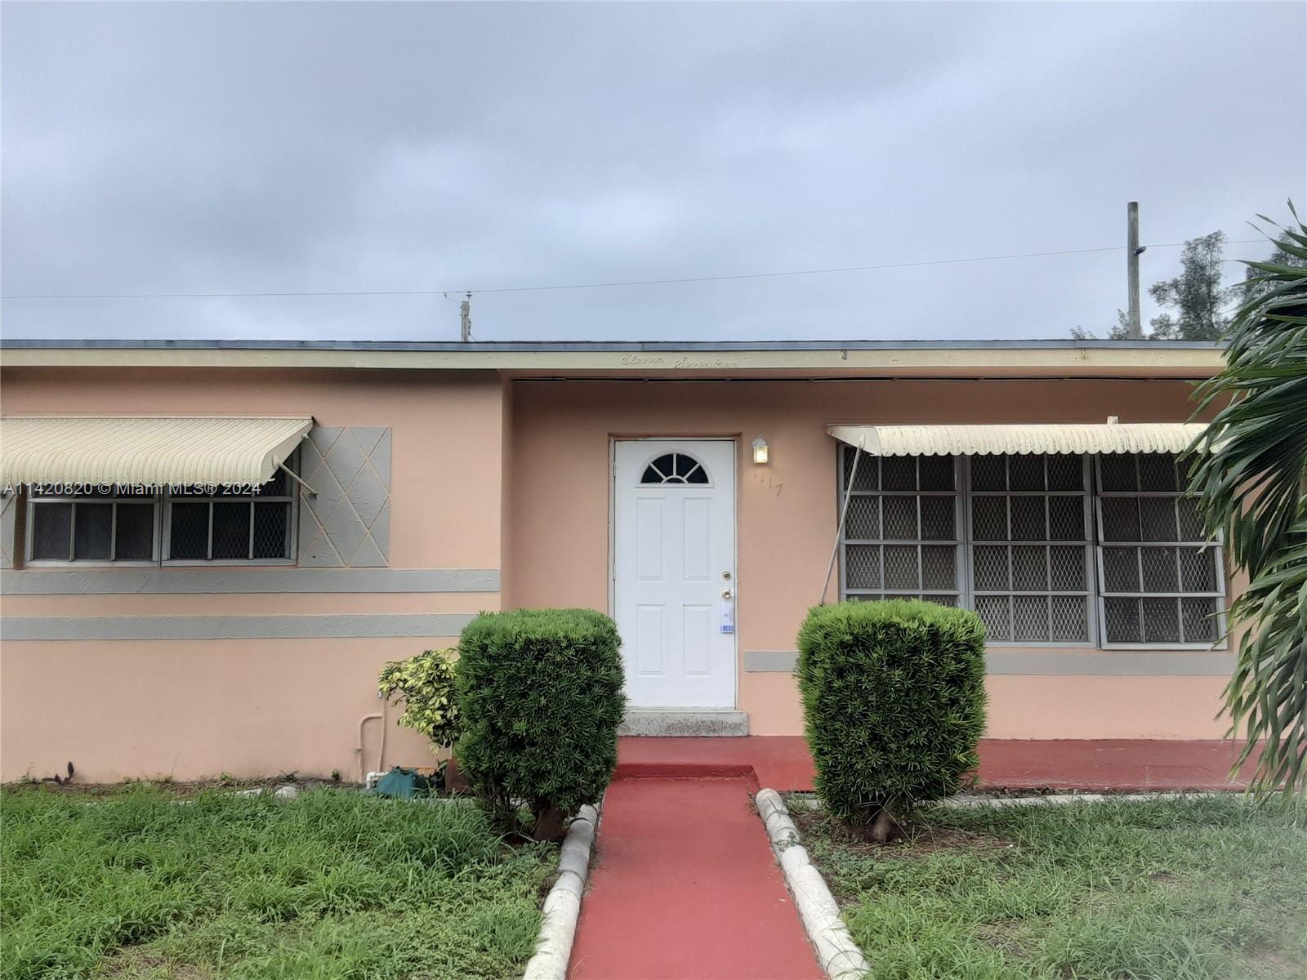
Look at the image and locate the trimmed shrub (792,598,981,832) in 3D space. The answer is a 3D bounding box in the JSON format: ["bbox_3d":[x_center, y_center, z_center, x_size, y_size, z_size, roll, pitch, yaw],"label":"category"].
[{"bbox_3d":[1.220,1.192,5.219,0.910,1.230,0.880,0,-3,0],"label":"trimmed shrub"}]

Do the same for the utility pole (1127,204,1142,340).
[{"bbox_3d":[11.627,-1.808,24.270,0.310,10.390,0.310,0,-5,0],"label":"utility pole"}]

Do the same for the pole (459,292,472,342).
[{"bbox_3d":[-6.162,-1.518,33.146,0.360,10.009,0.330,0,-3,0],"label":"pole"}]

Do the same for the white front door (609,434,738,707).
[{"bbox_3d":[0.165,0.628,7.725,0.920,2.028,0.060,0,-5,0],"label":"white front door"}]

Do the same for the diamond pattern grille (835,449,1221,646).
[{"bbox_3d":[2.797,0.404,7.619,2.881,1.503,0.060,0,-3,0],"label":"diamond pattern grille"}]

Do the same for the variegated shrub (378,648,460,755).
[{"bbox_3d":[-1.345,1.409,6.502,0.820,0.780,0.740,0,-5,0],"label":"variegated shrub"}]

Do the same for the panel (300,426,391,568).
[{"bbox_3d":[-2.108,0.048,6.999,0.629,0.973,0.040,0,-3,0],"label":"panel"}]

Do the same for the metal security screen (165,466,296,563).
[{"bbox_3d":[-2.969,0.059,7.187,0.930,0.924,0.050,0,-5,0],"label":"metal security screen"}]

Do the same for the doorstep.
[{"bbox_3d":[0.161,1.710,7.508,1.055,0.176,0.230,0,-3,0],"label":"doorstep"}]

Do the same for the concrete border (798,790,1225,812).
[{"bbox_3d":[2.070,1.783,5.871,2.634,0.097,0.130,0,-3,0],"label":"concrete border"}]

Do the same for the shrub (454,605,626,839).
[{"bbox_3d":[-0.594,1.219,5.337,0.900,1.170,0.880,0,-5,0],"label":"shrub"}]

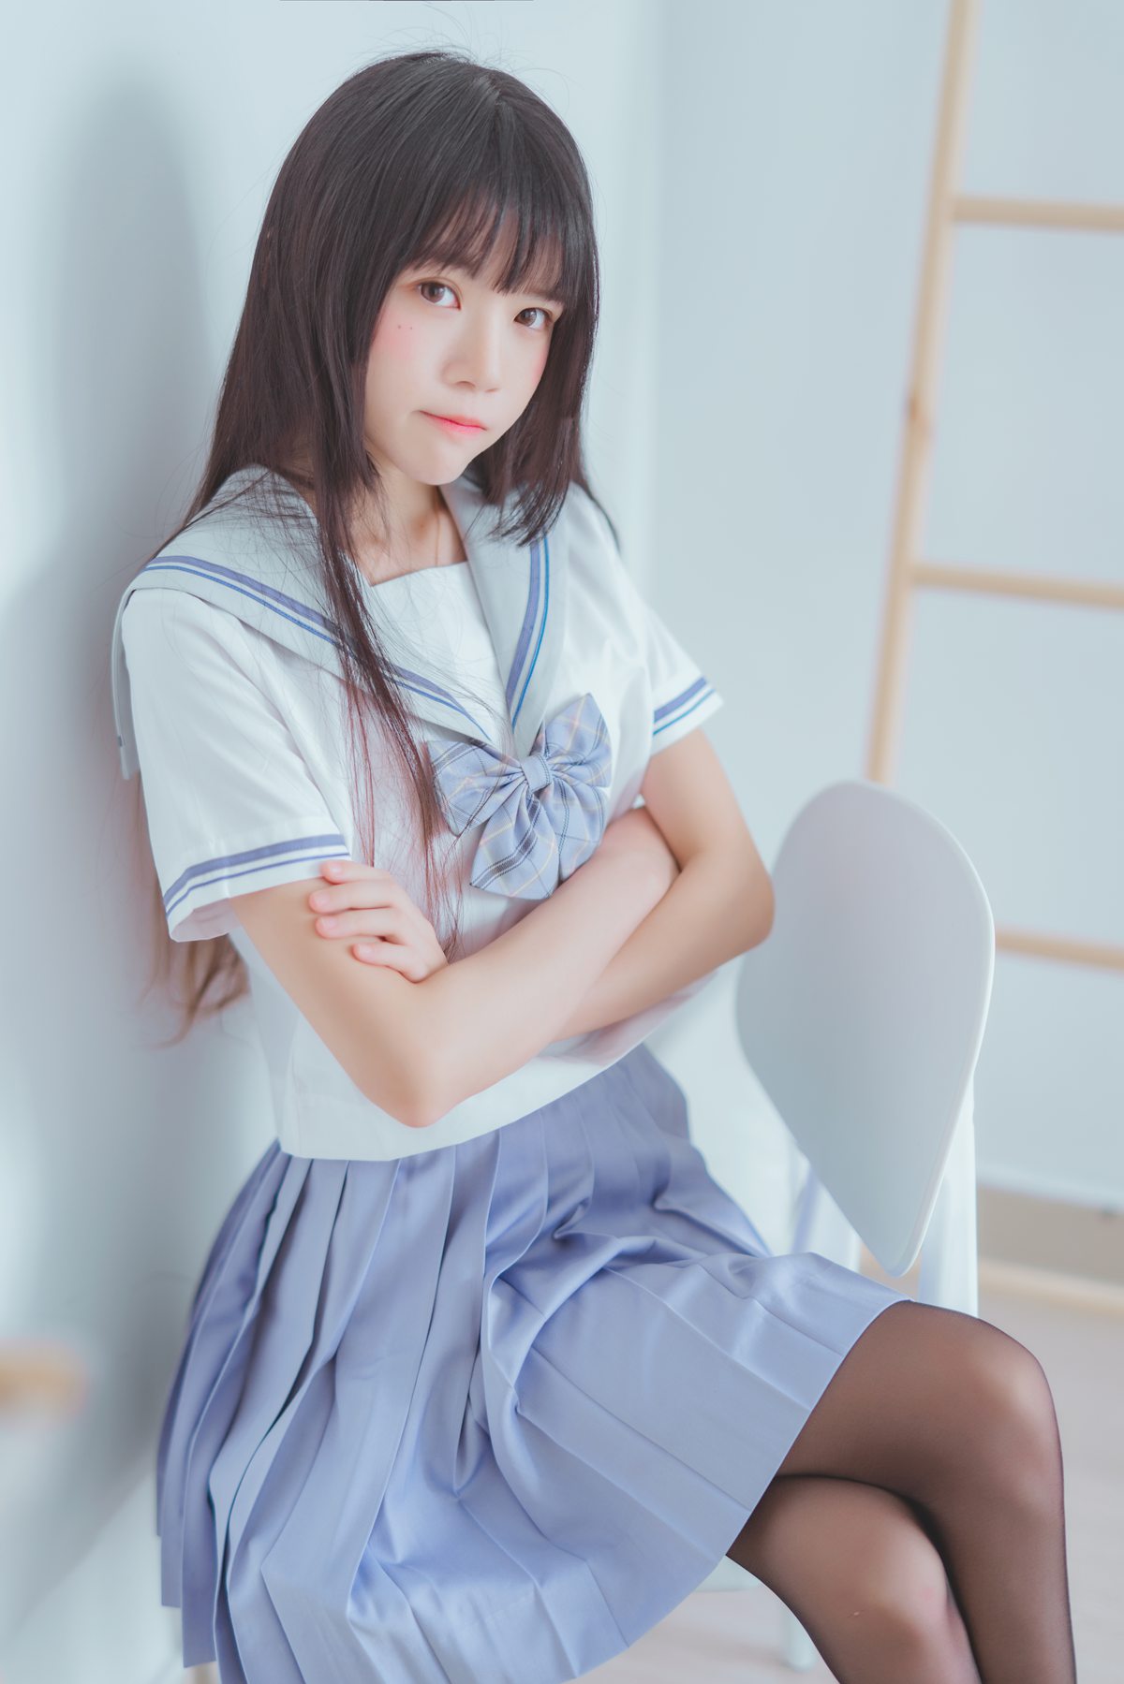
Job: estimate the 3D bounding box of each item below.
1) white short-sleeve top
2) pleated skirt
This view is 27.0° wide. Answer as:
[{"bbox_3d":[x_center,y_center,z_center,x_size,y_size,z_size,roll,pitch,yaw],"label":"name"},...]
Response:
[{"bbox_3d":[-0.080,-0.011,1.469,0.440,0.460,0.280,-18,19,-35],"label":"white short-sleeve top"},{"bbox_3d":[-0.035,0.343,1.476,0.470,0.410,0.400,18,29,38],"label":"pleated skirt"}]

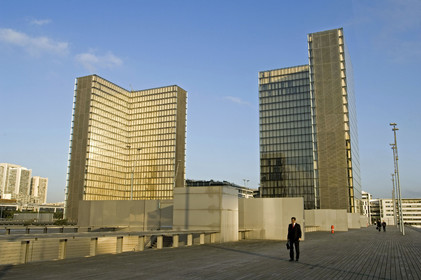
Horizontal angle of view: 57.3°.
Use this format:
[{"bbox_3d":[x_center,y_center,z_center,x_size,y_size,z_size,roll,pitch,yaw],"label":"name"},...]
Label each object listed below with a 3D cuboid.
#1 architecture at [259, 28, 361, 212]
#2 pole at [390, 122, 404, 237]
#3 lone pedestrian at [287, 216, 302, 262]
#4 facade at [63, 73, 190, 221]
[{"bbox_3d":[42.394,-1.017,179.828,46.659,79.100,46.659,-5,-13,24],"label":"architecture"},{"bbox_3d":[24.005,4.808,49.284,0.850,14.252,0.500,-5,-13,24],"label":"pole"},{"bbox_3d":[3.464,4.082,15.956,0.540,1.760,0.400,-5,-13,24],"label":"lone pedestrian"},{"bbox_3d":[-45.337,6.490,219.599,46.659,79.100,46.659,-5,-13,24],"label":"facade"}]

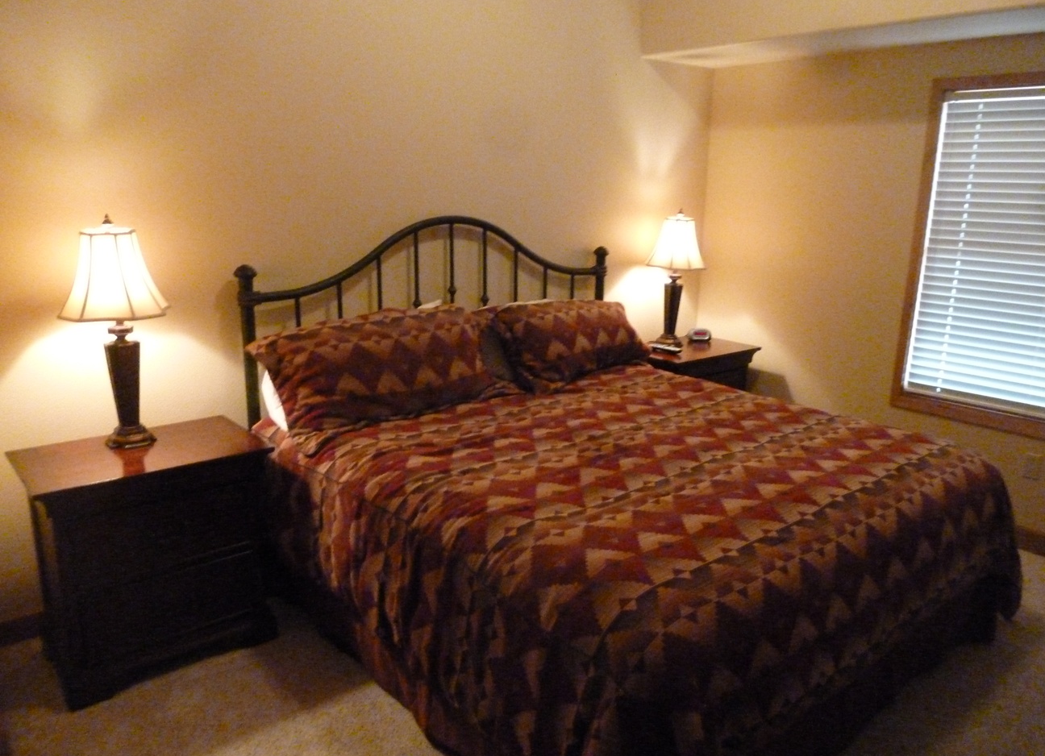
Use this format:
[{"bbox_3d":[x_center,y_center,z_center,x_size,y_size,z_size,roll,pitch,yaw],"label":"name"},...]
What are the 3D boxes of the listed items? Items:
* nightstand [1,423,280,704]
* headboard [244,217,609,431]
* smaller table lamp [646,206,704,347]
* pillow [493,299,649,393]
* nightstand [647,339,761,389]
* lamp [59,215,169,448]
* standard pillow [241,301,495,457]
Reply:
[{"bbox_3d":[-1.270,0.587,2.599,0.699,0.714,0.499,-11,18,-39],"label":"nightstand"},{"bbox_3d":[-0.314,-0.027,3.575,1.985,1.461,0.085,-11,18,-39],"label":"headboard"},{"bbox_3d":[0.887,-0.582,4.377,0.355,0.757,0.355,1,14,0],"label":"smaller table lamp"},{"bbox_3d":[0.269,-0.180,3.701,0.930,0.450,0.190,-11,-13,-39],"label":"pillow"},{"bbox_3d":[0.926,0.175,4.380,0.699,0.714,0.499,-11,18,-39],"label":"nightstand"},{"bbox_3d":[-1.348,-0.154,2.526,0.355,0.757,0.355,-11,18,-39],"label":"lamp"},{"bbox_3d":[-0.533,-0.034,3.022,0.970,0.470,0.190,-11,-13,-39],"label":"standard pillow"}]

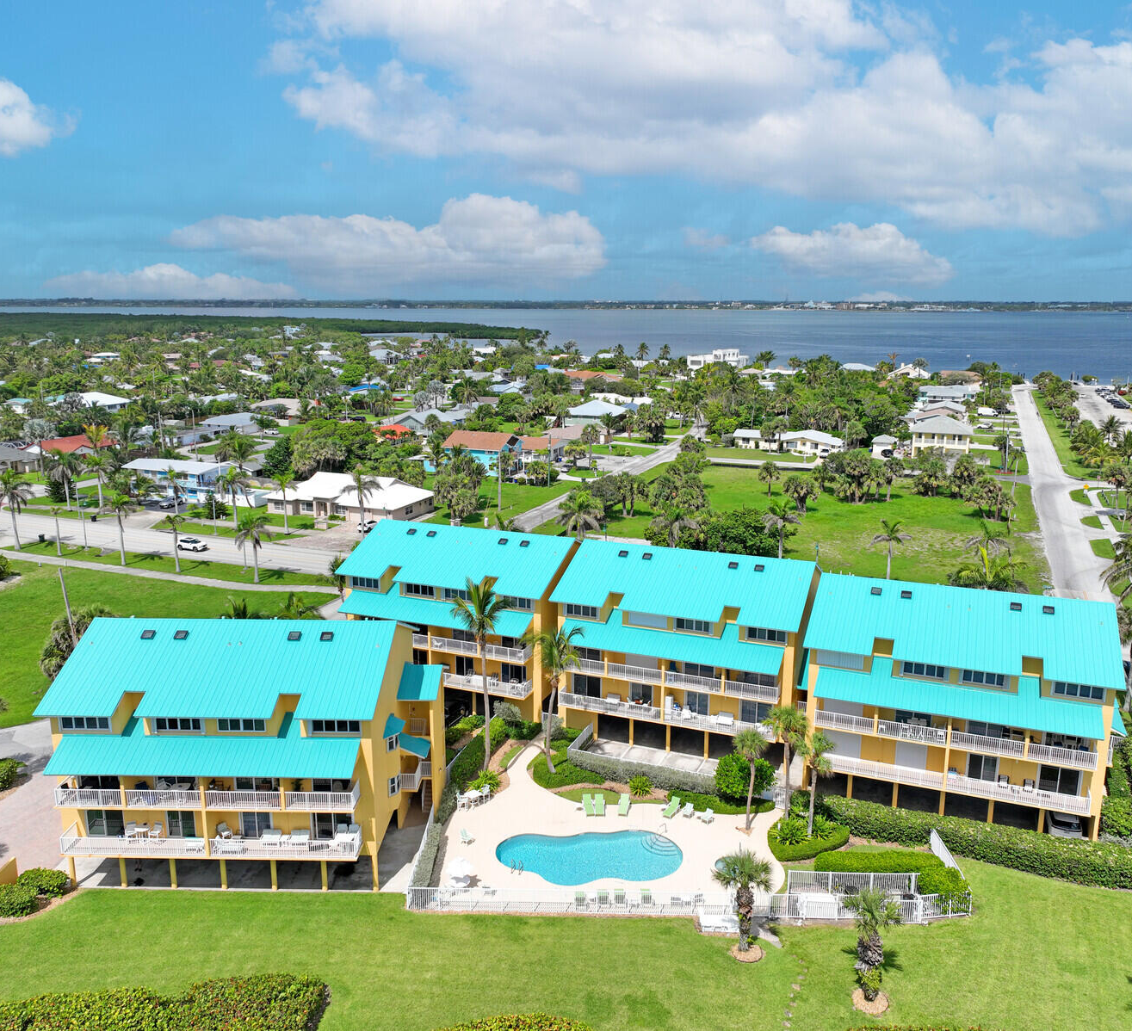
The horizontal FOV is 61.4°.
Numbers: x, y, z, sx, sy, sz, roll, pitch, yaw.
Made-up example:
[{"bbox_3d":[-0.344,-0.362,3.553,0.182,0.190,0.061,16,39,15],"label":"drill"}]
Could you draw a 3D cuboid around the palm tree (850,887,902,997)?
[{"bbox_3d":[14.889,20.876,46.256,2.533,5.879,2.533,0,13,0],"label":"palm tree"}]

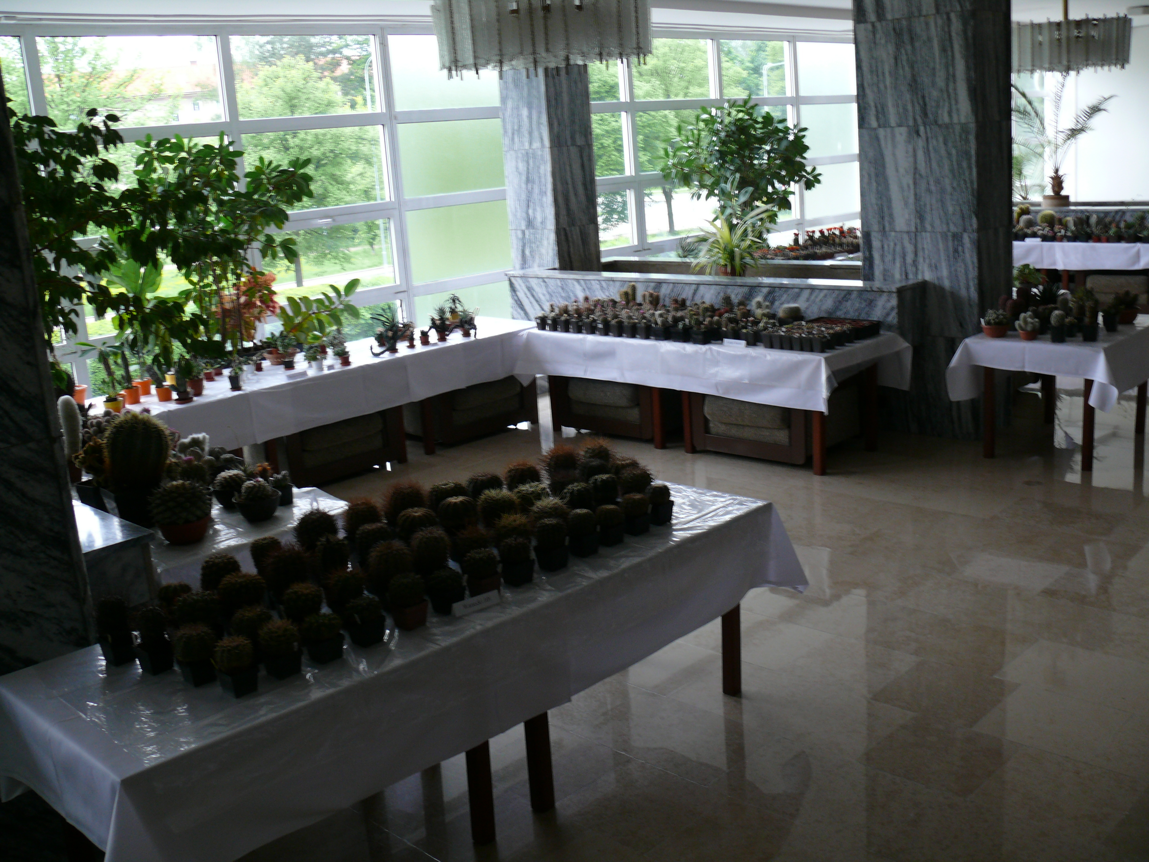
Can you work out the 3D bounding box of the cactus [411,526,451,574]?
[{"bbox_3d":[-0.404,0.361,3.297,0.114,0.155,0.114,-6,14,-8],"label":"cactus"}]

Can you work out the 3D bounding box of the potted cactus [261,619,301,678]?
[{"bbox_3d":[-0.721,0.530,2.855,0.095,0.140,0.095,-17,19,-41],"label":"potted cactus"}]

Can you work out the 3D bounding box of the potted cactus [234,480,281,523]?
[{"bbox_3d":[-1.130,0.239,4.142,0.165,0.152,0.165,-17,19,-41],"label":"potted cactus"}]

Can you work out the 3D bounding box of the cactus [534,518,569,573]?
[{"bbox_3d":[-0.071,0.339,3.511,0.092,0.148,0.092,-4,13,1],"label":"cactus"}]

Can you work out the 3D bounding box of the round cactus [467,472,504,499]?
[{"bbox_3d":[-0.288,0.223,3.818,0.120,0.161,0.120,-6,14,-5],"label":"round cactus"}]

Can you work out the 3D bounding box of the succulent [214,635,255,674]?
[{"bbox_3d":[-0.826,0.544,2.824,0.099,0.092,0.099,10,19,44],"label":"succulent"}]

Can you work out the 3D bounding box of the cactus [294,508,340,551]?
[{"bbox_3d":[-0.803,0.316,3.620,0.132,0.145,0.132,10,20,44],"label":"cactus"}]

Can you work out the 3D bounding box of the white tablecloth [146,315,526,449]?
[{"bbox_3d":[-1.621,-0.274,7.261,0.827,0.314,3.363,10,20,44],"label":"white tablecloth"}]

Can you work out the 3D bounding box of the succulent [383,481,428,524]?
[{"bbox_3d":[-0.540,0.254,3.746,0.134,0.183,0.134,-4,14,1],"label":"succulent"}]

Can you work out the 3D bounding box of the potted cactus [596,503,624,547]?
[{"bbox_3d":[0.105,0.296,3.706,0.086,0.118,0.086,10,19,44],"label":"potted cactus"}]

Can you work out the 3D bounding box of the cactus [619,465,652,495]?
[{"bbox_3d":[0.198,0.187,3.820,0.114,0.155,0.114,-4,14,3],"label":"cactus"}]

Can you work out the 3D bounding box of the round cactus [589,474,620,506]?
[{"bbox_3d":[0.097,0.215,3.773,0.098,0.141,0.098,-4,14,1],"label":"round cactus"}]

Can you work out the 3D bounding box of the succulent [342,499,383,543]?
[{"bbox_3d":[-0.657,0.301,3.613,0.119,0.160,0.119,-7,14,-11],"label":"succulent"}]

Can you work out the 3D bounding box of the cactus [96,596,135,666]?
[{"bbox_3d":[-1.171,0.505,2.956,0.091,0.174,0.091,10,20,44],"label":"cactus"}]

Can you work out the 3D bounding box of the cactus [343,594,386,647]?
[{"bbox_3d":[-0.540,0.481,2.981,0.102,0.116,0.102,10,20,44],"label":"cactus"}]

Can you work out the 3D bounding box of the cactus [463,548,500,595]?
[{"bbox_3d":[-0.258,0.403,3.343,0.099,0.126,0.099,-4,13,1],"label":"cactus"}]

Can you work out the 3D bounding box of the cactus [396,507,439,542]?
[{"bbox_3d":[-0.499,0.300,3.681,0.133,0.111,0.133,-4,13,1],"label":"cactus"}]

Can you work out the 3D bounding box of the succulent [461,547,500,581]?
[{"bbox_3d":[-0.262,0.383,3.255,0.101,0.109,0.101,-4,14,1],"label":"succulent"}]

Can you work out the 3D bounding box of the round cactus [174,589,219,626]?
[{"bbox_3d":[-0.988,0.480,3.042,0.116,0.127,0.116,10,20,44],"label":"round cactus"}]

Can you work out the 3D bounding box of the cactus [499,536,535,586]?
[{"bbox_3d":[-0.168,0.372,3.350,0.087,0.133,0.087,-4,14,1],"label":"cactus"}]

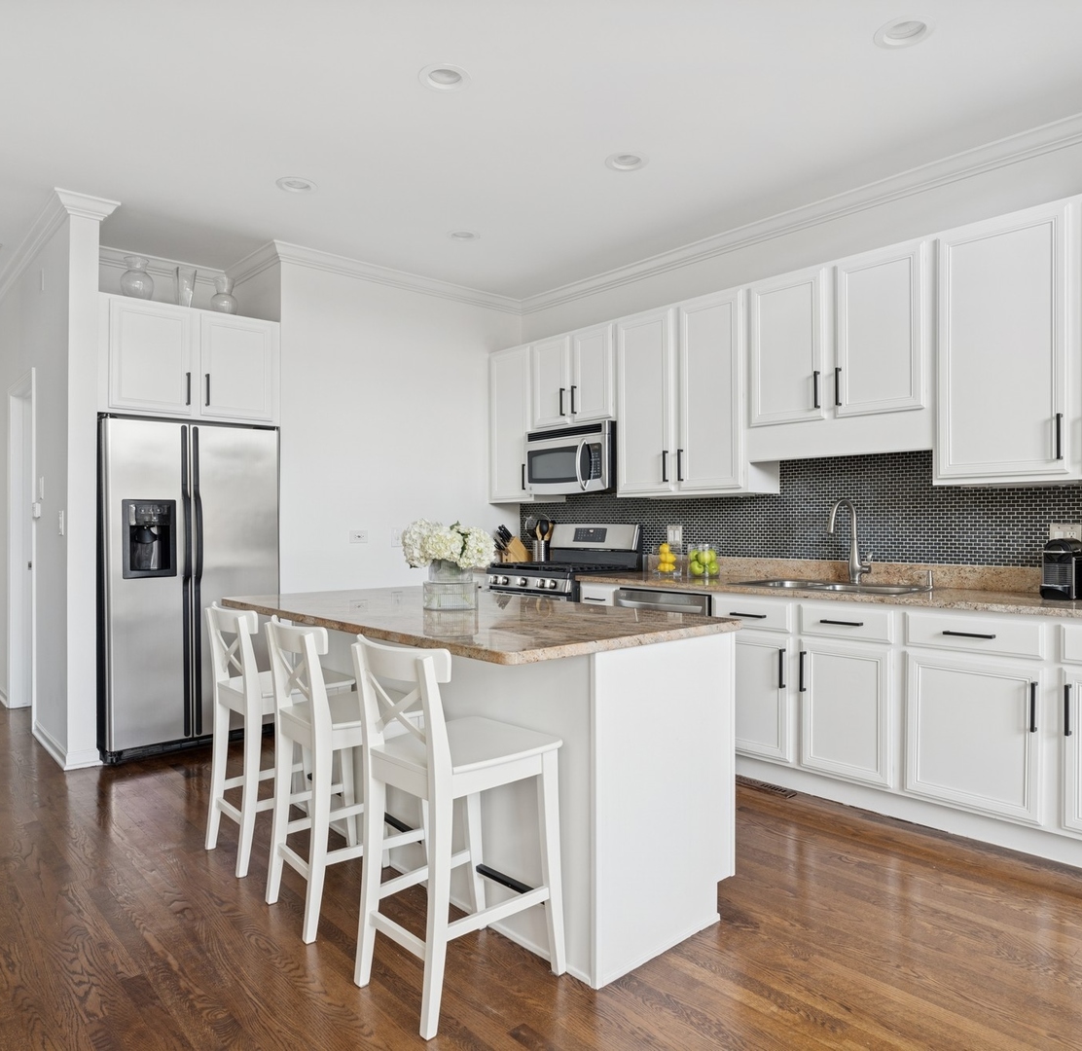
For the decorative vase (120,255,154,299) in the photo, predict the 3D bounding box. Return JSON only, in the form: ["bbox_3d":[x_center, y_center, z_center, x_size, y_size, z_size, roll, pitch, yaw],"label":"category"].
[{"bbox_3d":[-2.175,-1.316,4.240,0.183,0.262,0.183,0,0,-42],"label":"decorative vase"}]

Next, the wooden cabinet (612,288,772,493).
[{"bbox_3d":[0.857,-0.701,4.459,0.345,1.064,0.910,0,0,-42],"label":"wooden cabinet"}]

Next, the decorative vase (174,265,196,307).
[{"bbox_3d":[-1.981,-1.317,4.401,0.122,0.265,0.122,0,0,-42],"label":"decorative vase"}]

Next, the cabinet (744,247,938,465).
[{"bbox_3d":[1.470,-0.781,3.791,0.323,0.915,0.930,0,0,-42],"label":"cabinet"}]

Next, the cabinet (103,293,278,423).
[{"bbox_3d":[-2.056,-0.881,4.488,0.948,0.608,0.550,0,0,-42],"label":"cabinet"}]

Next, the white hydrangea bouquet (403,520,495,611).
[{"bbox_3d":[-0.325,0.135,2.770,0.310,0.312,0.310,0,0,0],"label":"white hydrangea bouquet"}]

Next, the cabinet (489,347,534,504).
[{"bbox_3d":[-0.113,-0.697,5.560,0.323,1.080,0.473,0,0,-42],"label":"cabinet"}]

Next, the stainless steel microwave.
[{"bbox_3d":[0.276,-0.409,5.059,0.410,0.406,0.757,0,0,-42],"label":"stainless steel microwave"}]

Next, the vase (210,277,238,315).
[{"bbox_3d":[-1.849,-1.308,4.600,0.162,0.245,0.162,0,0,-42],"label":"vase"}]

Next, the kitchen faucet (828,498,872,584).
[{"bbox_3d":[1.449,0.083,3.700,0.285,0.415,0.110,0,0,-42],"label":"kitchen faucet"}]

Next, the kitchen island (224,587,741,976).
[{"bbox_3d":[-0.333,0.750,2.846,0.940,0.909,1.885,0,0,-42],"label":"kitchen island"}]

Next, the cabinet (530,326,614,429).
[{"bbox_3d":[0.300,-0.937,5.098,0.323,0.604,0.768,0,0,-42],"label":"cabinet"}]

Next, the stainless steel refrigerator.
[{"bbox_3d":[-2.047,0.322,4.435,0.885,1.767,0.780,0,0,-42],"label":"stainless steel refrigerator"}]

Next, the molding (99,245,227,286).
[{"bbox_3d":[-2.321,-1.583,4.818,0.910,0.087,0.085,0,0,-42],"label":"molding"}]

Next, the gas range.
[{"bbox_3d":[0.149,0.603,4.962,0.700,1.205,0.765,0,0,-42],"label":"gas range"}]

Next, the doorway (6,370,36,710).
[{"bbox_3d":[-3.200,0.160,4.940,0.140,2.090,0.870,0,0,-42],"label":"doorway"}]

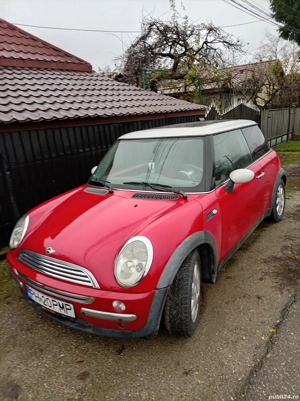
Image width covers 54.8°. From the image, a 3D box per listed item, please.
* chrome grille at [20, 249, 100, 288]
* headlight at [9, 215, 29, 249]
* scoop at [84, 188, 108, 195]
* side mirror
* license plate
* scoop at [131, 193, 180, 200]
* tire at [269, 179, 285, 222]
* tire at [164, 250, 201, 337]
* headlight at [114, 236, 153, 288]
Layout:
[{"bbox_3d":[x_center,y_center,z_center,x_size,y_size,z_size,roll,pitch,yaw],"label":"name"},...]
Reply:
[{"bbox_3d":[-0.665,0.435,1.951,0.900,0.160,0.105,5,18,36],"label":"chrome grille"},{"bbox_3d":[-1.060,0.264,2.411,0.200,0.255,0.225,-19,19,-41],"label":"headlight"},{"bbox_3d":[-0.503,-0.075,2.698,0.100,0.045,0.390,-18,19,-40],"label":"scoop"},{"bbox_3d":[0.731,-0.161,2.364,0.250,0.215,0.150,5,18,36],"label":"side mirror"},{"bbox_3d":[-0.681,0.683,1.959,0.520,0.112,0.020,5,18,36],"label":"license plate"},{"bbox_3d":[0.049,-0.026,2.298,0.390,0.045,0.100,1,16,25],"label":"scoop"},{"bbox_3d":[1.688,-0.003,3.907,0.178,0.605,0.605,5,18,36],"label":"tire"},{"bbox_3d":[0.249,0.633,2.022,0.178,0.605,0.605,-1,15,17],"label":"tire"},{"bbox_3d":[-0.090,0.349,1.709,0.225,0.255,0.200,2,16,26],"label":"headlight"}]

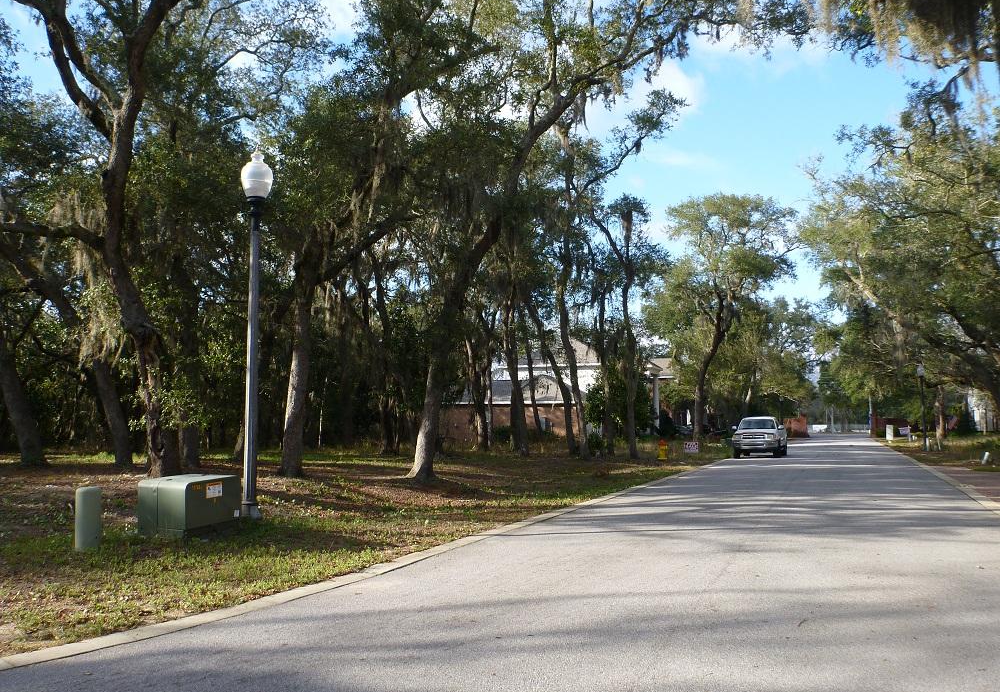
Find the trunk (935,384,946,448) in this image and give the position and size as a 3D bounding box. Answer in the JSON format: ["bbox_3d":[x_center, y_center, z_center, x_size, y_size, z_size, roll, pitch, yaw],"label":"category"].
[{"bbox_3d":[27.390,4.314,50.297,0.600,3.963,0.550,-3,-6,28],"label":"trunk"}]

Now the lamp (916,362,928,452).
[{"bbox_3d":[23.591,3.365,45.167,0.470,5.010,0.450,-3,-6,27],"label":"lamp"}]

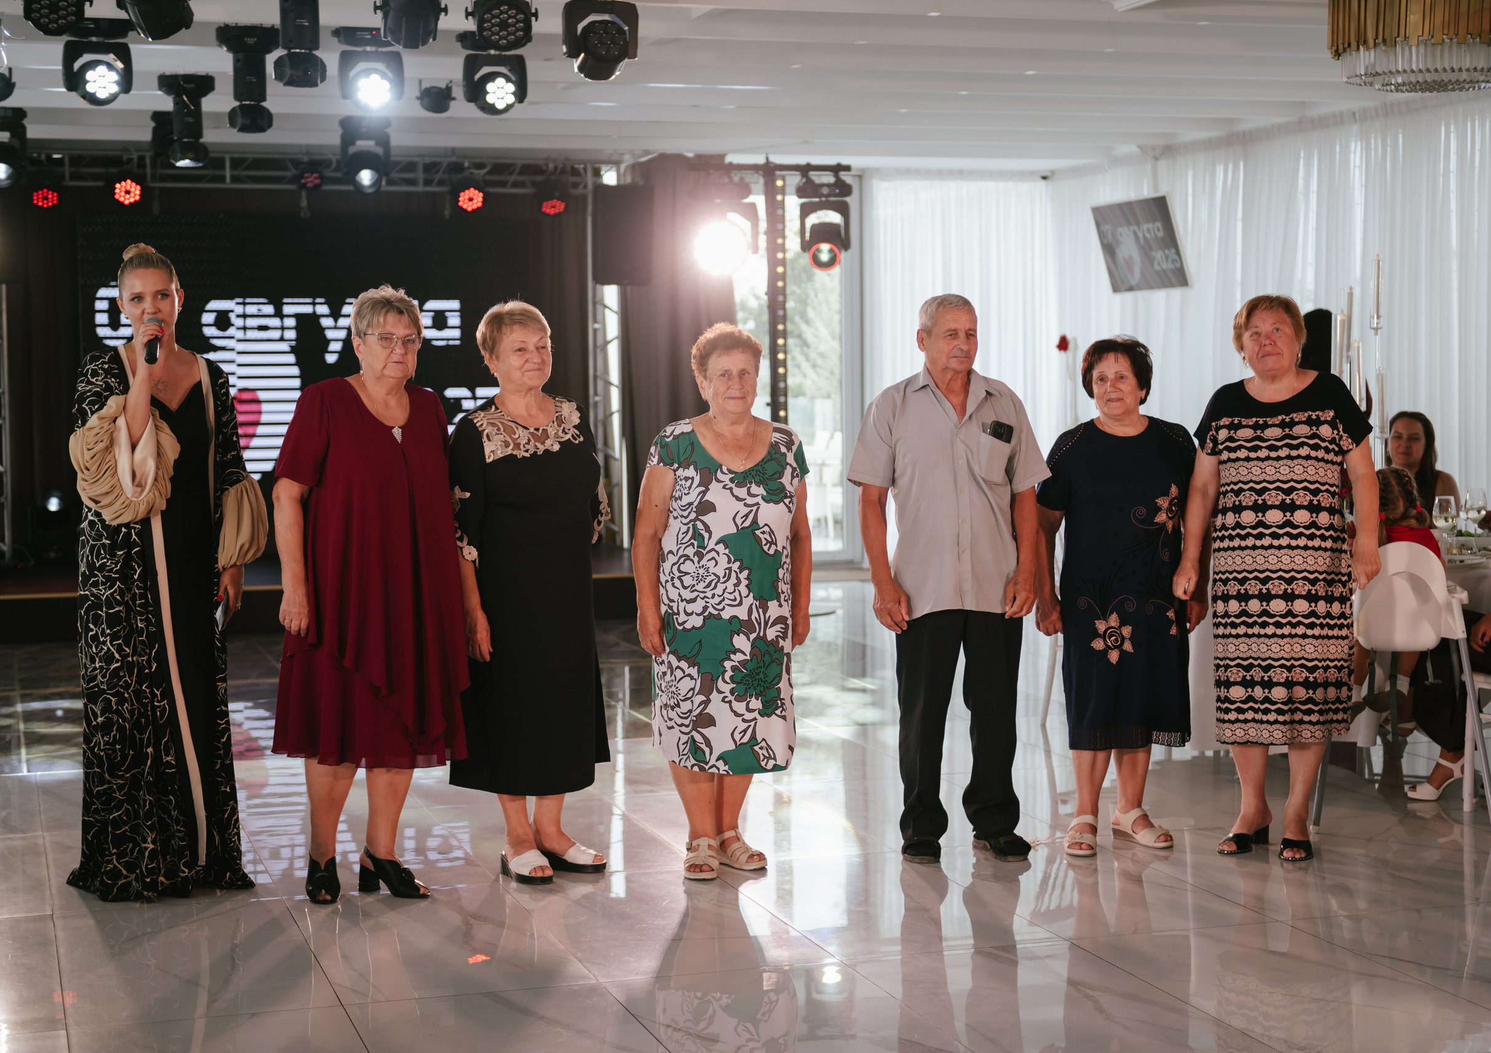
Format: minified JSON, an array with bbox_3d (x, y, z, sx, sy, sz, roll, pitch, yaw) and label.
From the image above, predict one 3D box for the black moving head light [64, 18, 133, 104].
[{"bbox_3d":[-2.583,-1.851,9.662,0.275,0.340,0.240,-2,4,-17],"label":"black moving head light"}]

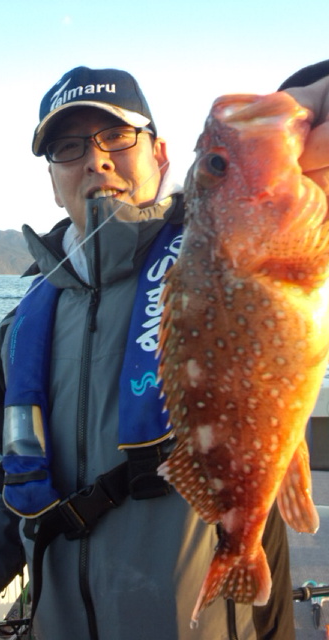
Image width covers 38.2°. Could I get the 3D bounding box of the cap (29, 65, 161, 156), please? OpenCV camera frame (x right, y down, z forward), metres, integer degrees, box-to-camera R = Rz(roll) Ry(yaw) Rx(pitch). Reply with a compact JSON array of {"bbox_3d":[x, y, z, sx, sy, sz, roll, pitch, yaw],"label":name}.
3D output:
[{"bbox_3d":[-0.109,-0.313,0.703,0.175,0.128,0.272,-12,6,6],"label":"cap"}]

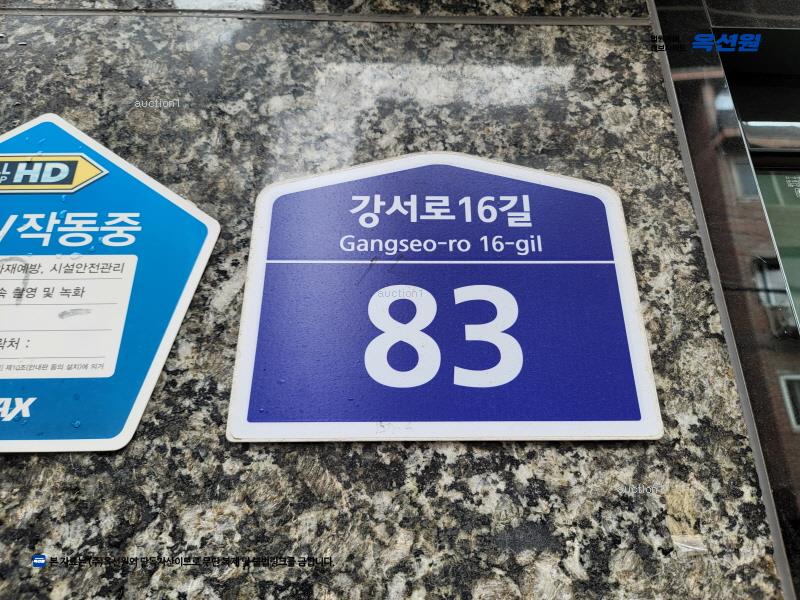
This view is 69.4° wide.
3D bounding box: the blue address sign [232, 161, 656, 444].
[{"bbox_3d":[0.034,-0.015,0.484,0.325,0.264,0.008,0,-24,0],"label":"blue address sign"}]

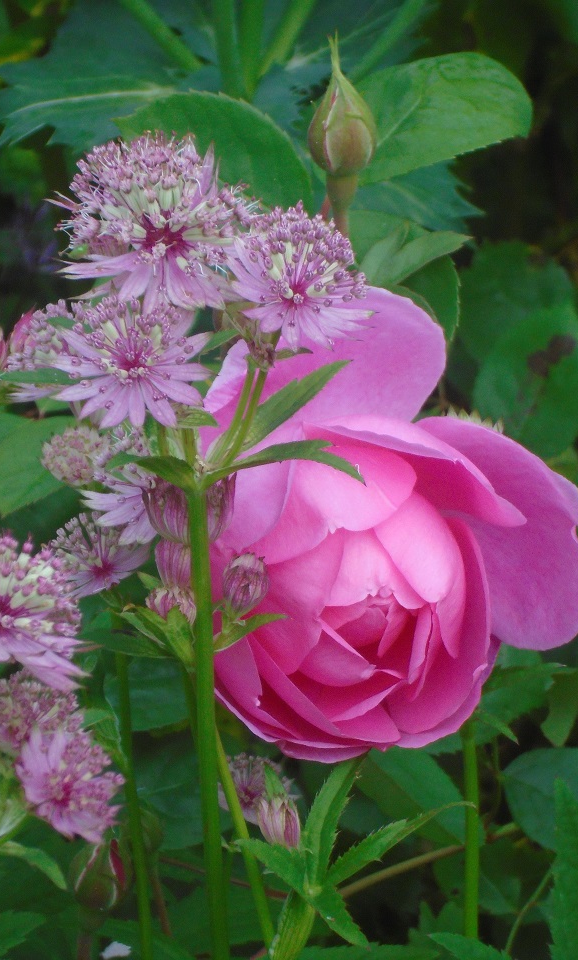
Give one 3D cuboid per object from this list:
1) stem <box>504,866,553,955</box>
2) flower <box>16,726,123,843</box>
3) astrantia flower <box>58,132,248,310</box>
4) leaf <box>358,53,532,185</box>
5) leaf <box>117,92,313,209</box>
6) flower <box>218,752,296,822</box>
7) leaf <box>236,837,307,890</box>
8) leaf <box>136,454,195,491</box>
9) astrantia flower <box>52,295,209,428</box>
[{"bbox_3d":[0.056,0.100,0.840,0.013,0.021,0.006,0,14,0],"label":"stem"},{"bbox_3d":[-0.052,0.072,0.855,0.030,0.029,0.019,13,-22,-17],"label":"flower"},{"bbox_3d":[-0.029,-0.054,0.760,0.041,0.032,0.030,0,14,0],"label":"astrantia flower"},{"bbox_3d":[0.035,-0.082,0.820,0.042,0.028,0.016,0,14,0],"label":"leaf"},{"bbox_3d":[-0.018,-0.078,0.885,0.053,0.010,0.031,16,59,3],"label":"leaf"},{"bbox_3d":[-0.007,0.070,0.820,0.019,0.014,0.016,0,14,0],"label":"flower"},{"bbox_3d":[-0.004,0.082,0.765,0.016,0.010,0.010,2,14,10],"label":"leaf"},{"bbox_3d":[-0.026,-0.002,0.770,0.014,0.008,0.007,-10,20,-29],"label":"leaf"},{"bbox_3d":[-0.034,-0.025,0.770,0.034,0.020,0.033,-1,56,-2],"label":"astrantia flower"}]

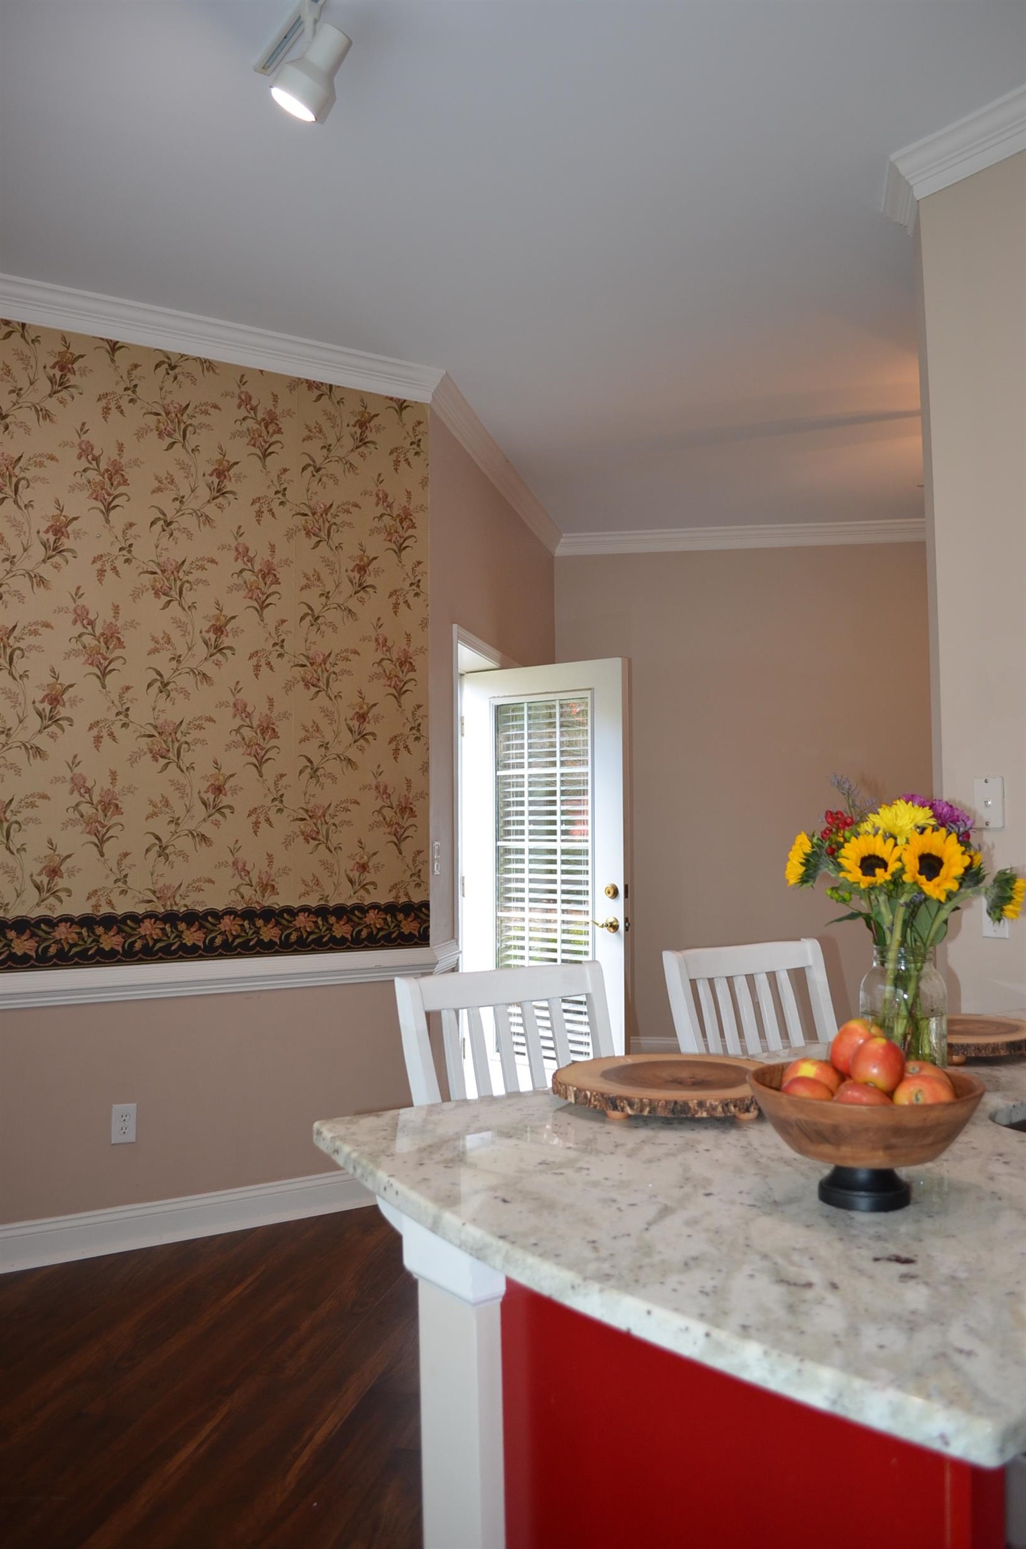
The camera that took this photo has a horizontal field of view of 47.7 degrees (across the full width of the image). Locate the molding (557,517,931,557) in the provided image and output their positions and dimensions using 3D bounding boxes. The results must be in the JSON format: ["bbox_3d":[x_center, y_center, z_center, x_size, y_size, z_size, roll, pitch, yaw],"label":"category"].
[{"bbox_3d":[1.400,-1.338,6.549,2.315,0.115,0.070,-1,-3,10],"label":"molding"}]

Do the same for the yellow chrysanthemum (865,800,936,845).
[{"bbox_3d":[0.564,0.071,1.690,0.100,0.068,0.090,-1,-3,17],"label":"yellow chrysanthemum"}]

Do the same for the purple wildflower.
[{"bbox_3d":[0.633,0.060,1.730,0.106,0.062,0.085,-1,-3,17],"label":"purple wildflower"}]

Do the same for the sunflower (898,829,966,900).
[{"bbox_3d":[0.602,0.129,1.660,0.092,0.100,0.045,0,-11,-2],"label":"sunflower"}]

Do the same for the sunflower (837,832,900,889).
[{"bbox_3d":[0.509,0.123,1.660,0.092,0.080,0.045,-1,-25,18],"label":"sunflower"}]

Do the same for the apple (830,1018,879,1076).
[{"bbox_3d":[0.397,0.315,1.335,0.066,0.066,0.066,-1,-3,17],"label":"apple"}]

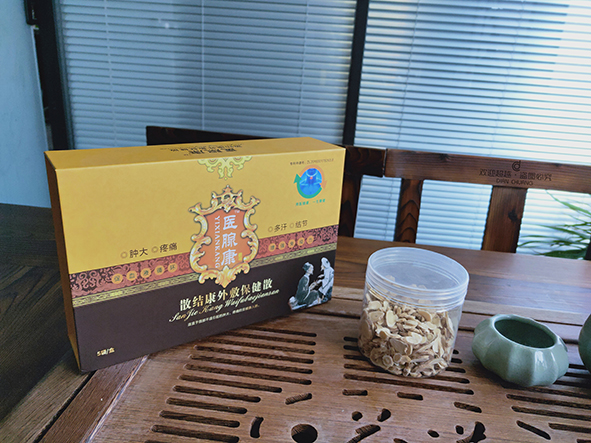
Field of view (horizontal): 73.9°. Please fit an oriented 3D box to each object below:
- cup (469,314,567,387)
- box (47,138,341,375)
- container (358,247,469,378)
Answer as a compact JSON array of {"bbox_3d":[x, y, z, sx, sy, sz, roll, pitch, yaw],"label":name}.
[{"bbox_3d":[0.208,0.120,0.367,0.078,0.039,0.078,3,19,-1],"label":"cup"},{"bbox_3d":[-0.082,0.018,0.403,0.270,0.179,0.067,-10,23,-33],"label":"box"},{"bbox_3d":[0.111,0.084,0.378,0.090,0.089,0.090,3,19,-1],"label":"container"}]

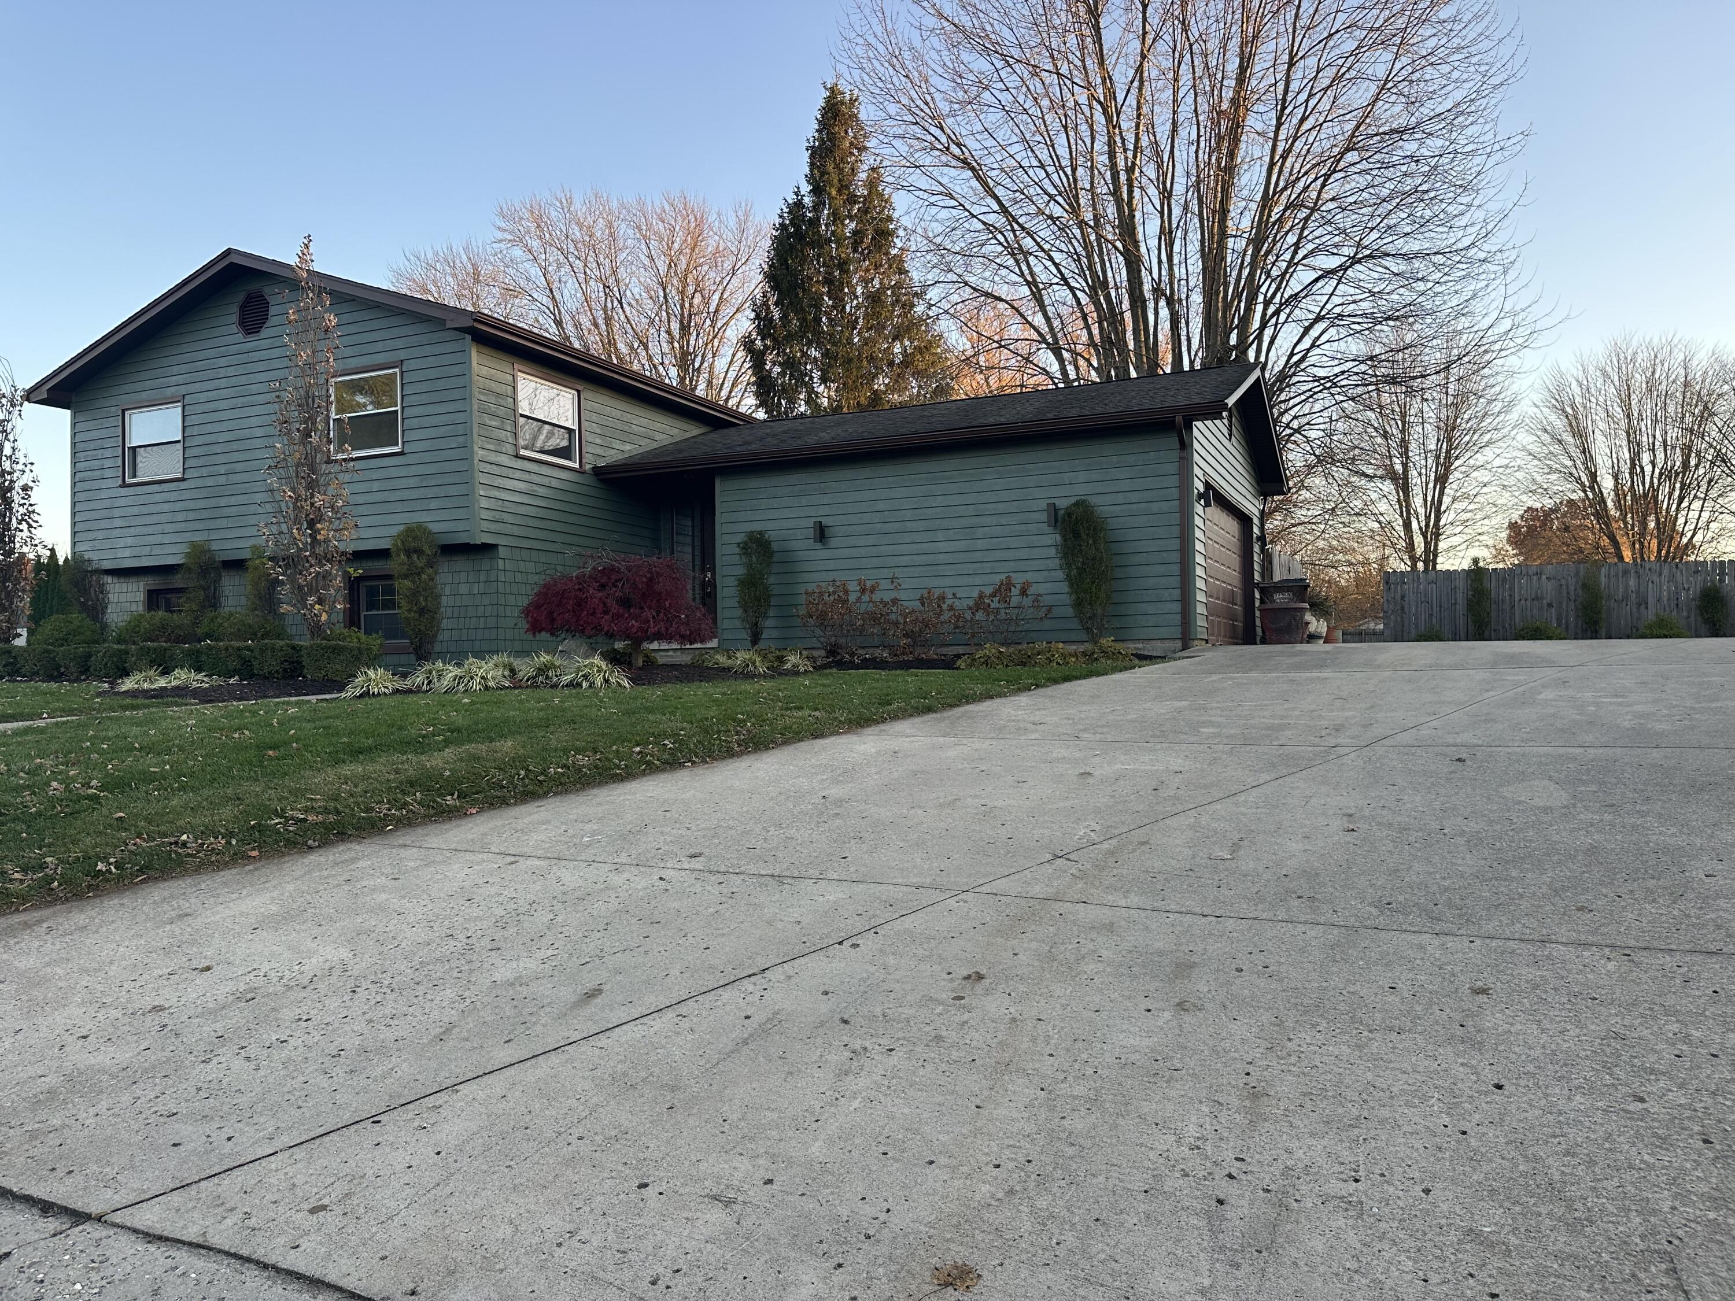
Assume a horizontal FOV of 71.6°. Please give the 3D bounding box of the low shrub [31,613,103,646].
[{"bbox_3d":[-12.263,-0.091,18.400,1.000,0.960,0.950,-1,-1,25],"label":"low shrub"}]

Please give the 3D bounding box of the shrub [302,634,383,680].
[{"bbox_3d":[-6.391,0.074,14.600,0.900,0.550,0.650,-1,-1,25],"label":"shrub"}]

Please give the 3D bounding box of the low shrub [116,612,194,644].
[{"bbox_3d":[-10.441,-0.120,17.600,1.100,0.930,1.000,-1,-1,25],"label":"low shrub"}]

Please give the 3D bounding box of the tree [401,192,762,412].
[{"bbox_3d":[-10.247,-7.652,43.000,13.000,17.560,12.000,-1,-1,25],"label":"tree"}]

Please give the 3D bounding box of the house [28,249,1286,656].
[{"bbox_3d":[-2.871,-2.690,20.427,18.200,6.200,11.000,-1,-1,25],"label":"house"}]

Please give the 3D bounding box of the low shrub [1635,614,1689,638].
[{"bbox_3d":[15.093,-0.417,22.800,1.050,0.550,0.950,-1,-1,25],"label":"low shrub"}]

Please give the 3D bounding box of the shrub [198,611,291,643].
[{"bbox_3d":[-8.717,-0.112,16.800,1.200,0.890,1.050,-1,-1,25],"label":"shrub"}]

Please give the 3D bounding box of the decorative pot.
[{"bbox_3d":[6.999,-0.461,20.200,0.800,0.730,0.800,-1,-1,25],"label":"decorative pot"}]

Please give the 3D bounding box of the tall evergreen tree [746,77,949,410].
[{"bbox_3d":[-0.437,-7.048,31.000,5.800,15.140,5.800,-1,-1,25],"label":"tall evergreen tree"}]

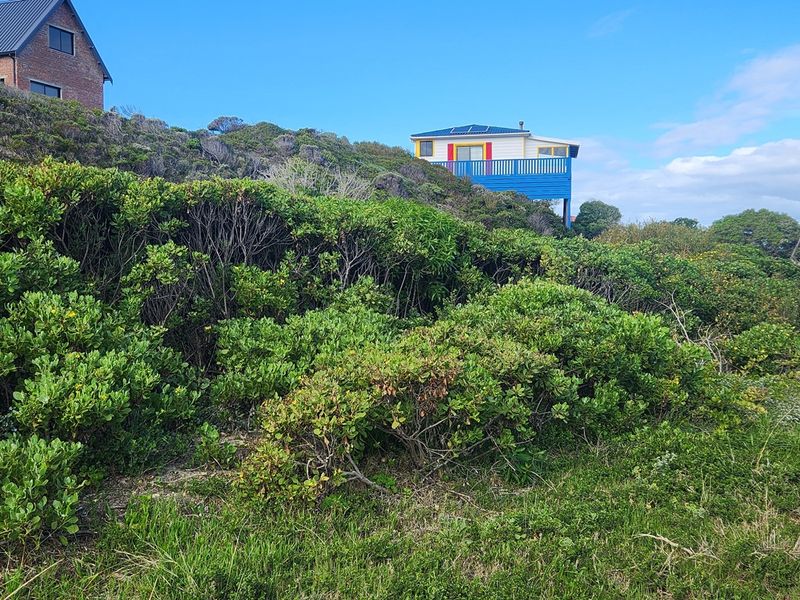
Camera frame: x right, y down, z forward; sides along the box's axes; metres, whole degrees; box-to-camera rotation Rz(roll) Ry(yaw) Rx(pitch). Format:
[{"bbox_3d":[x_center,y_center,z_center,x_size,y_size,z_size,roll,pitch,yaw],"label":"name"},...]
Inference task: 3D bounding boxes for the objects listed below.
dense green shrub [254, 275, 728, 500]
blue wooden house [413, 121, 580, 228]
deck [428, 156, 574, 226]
[{"bbox_3d":[0.700,0.518,4.911,3.700,1.260,2.400,-2,5,-18],"label":"dense green shrub"},{"bbox_3d":[6.075,-8.000,34.634,9.700,7.100,8.500,1,5,10],"label":"blue wooden house"},{"bbox_3d":[5.824,-6.244,31.370,8.200,4.050,2.000,1,5,10],"label":"deck"}]

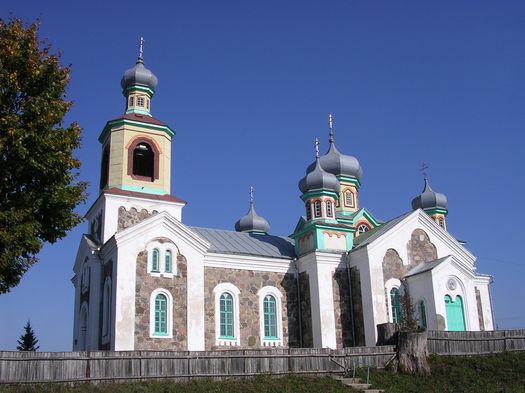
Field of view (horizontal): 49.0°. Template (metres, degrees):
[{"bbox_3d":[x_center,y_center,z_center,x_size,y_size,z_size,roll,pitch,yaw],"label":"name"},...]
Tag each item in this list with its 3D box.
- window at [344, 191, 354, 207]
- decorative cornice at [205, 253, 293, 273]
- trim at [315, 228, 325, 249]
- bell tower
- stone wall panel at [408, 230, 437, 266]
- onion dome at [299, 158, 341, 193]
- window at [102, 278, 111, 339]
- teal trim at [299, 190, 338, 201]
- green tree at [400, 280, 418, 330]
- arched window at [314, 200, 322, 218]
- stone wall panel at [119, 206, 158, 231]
[{"bbox_3d":[7.085,0.114,47.038,0.977,1.491,0.168,8,-21,-27],"label":"window"},{"bbox_3d":[-0.809,4.418,38.197,7.350,0.998,0.420,8,-21,-27],"label":"decorative cornice"},{"bbox_3d":[3.905,2.849,38.576,0.599,1.428,0.158,8,-21,-27],"label":"trim"},{"bbox_3d":[-9.086,-5.924,42.450,4.725,13.440,4.725,8,-21,-27],"label":"bell tower"},{"bbox_3d":[11.633,3.768,42.001,2.790,2.790,0.252,7,-19,-26],"label":"stone wall panel"},{"bbox_3d":[4.349,-1.488,44.474,3.060,2.970,3.060,7,-19,-26],"label":"onion dome"},{"bbox_3d":[-9.701,6.968,36.092,0.270,3.735,1.755,7,-19,-26],"label":"window"},{"bbox_3d":[4.407,0.230,43.939,2.745,0.468,2.745,7,-19,-26],"label":"teal trim"},{"bbox_3d":[8.168,6.279,32.000,1.050,3.100,1.050,8,-21,-27],"label":"green tree"},{"bbox_3d":[4.112,0.922,42.646,0.522,1.278,0.135,-7,-18,16],"label":"arched window"},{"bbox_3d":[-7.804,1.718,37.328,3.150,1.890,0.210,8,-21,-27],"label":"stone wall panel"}]

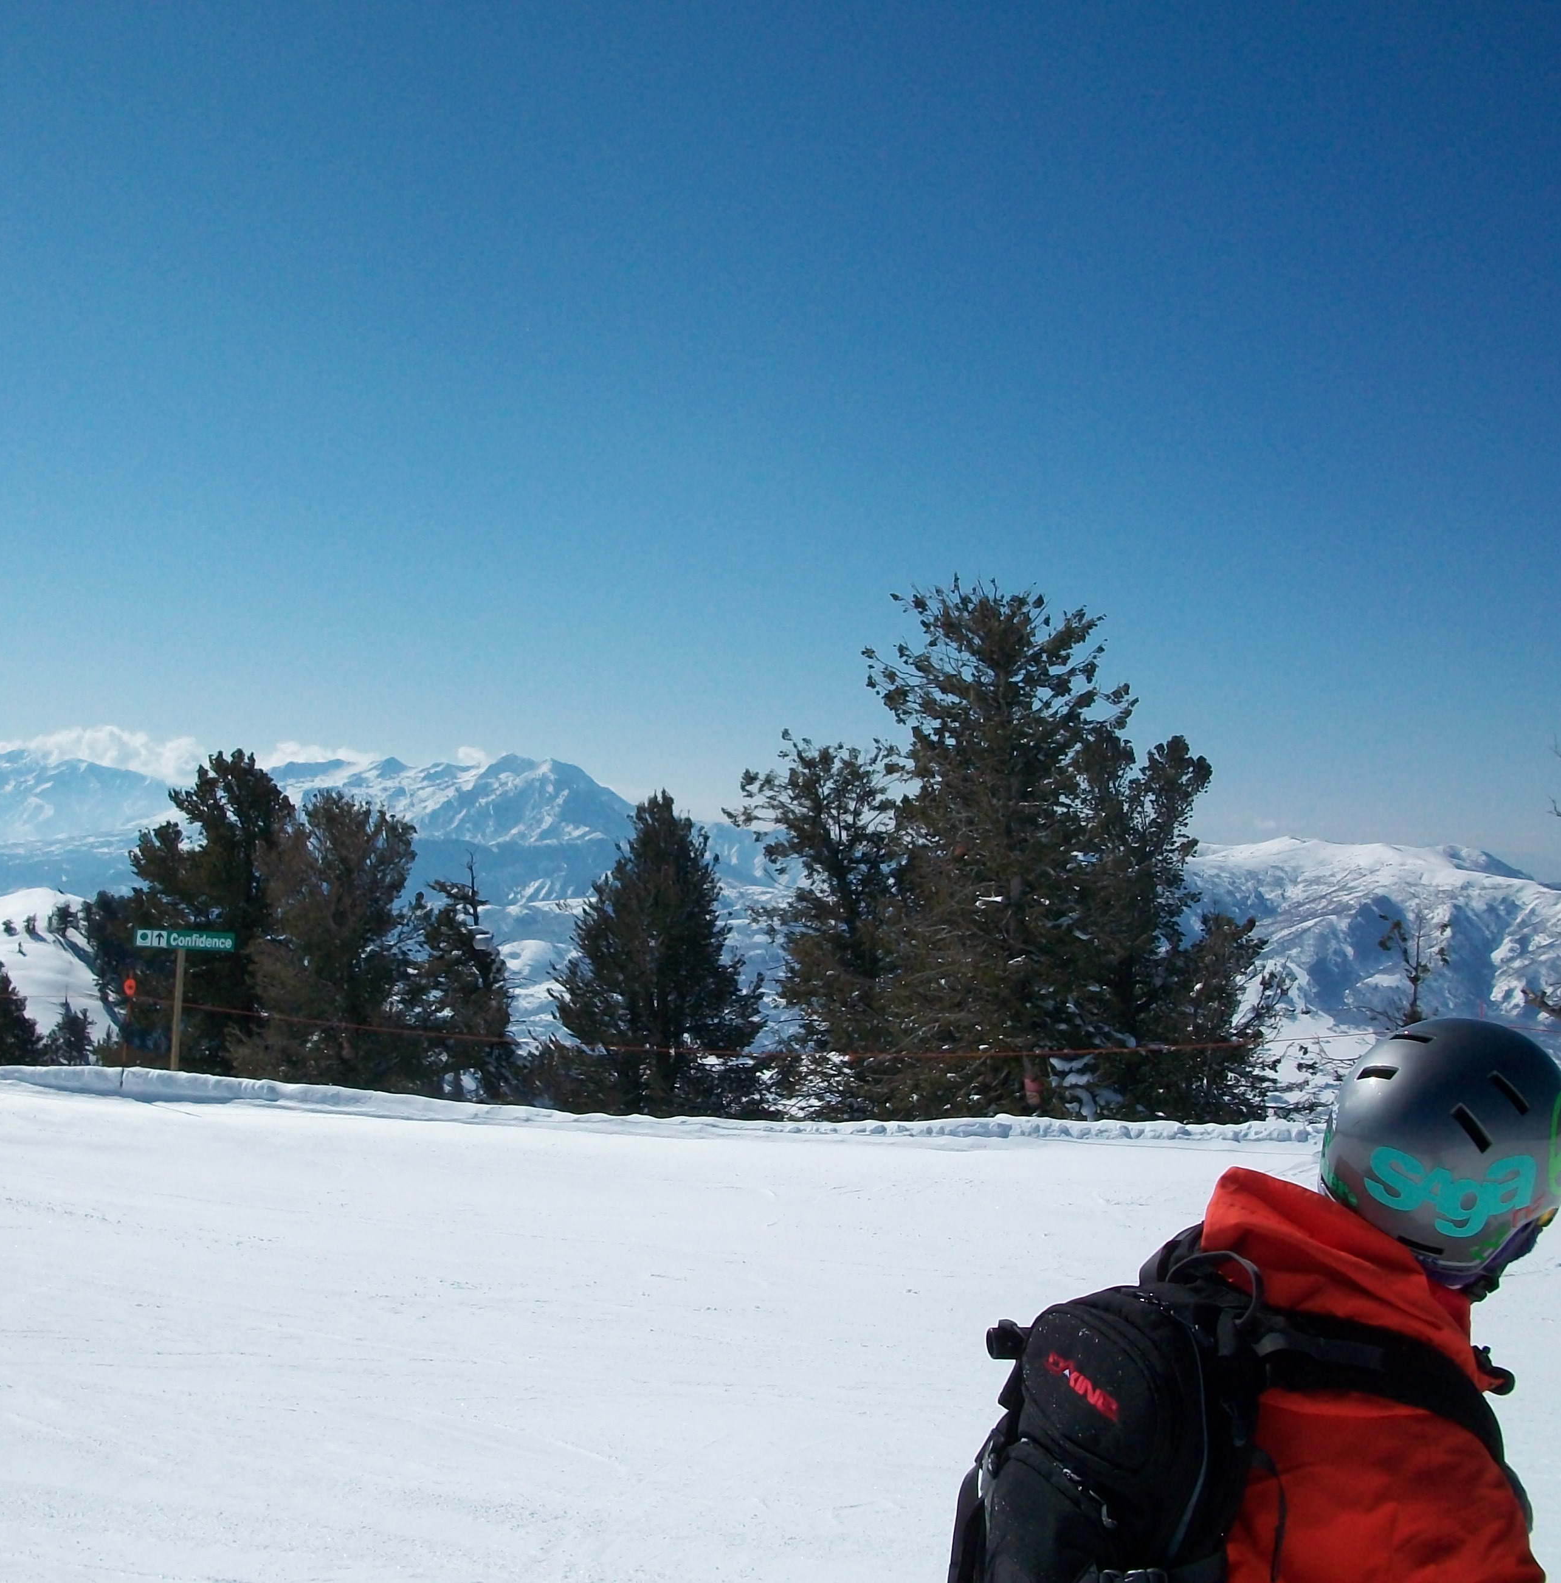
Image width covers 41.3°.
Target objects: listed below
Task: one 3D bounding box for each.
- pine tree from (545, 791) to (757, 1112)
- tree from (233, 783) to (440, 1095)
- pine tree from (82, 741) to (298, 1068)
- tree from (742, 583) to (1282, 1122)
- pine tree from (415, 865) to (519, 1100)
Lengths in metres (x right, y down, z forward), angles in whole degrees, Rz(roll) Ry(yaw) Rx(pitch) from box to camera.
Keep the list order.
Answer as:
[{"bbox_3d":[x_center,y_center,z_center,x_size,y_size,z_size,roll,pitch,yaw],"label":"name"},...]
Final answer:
[{"bbox_3d":[-1.650,2.260,27.500,2.730,4.510,2.590,3,0,0],"label":"pine tree"},{"bbox_3d":[-5.920,2.130,27.500,2.560,4.330,2.430,3,0,0],"label":"tree"},{"bbox_3d":[-8.820,2.050,31.000,2.980,5.300,2.540,3,0,0],"label":"pine tree"},{"bbox_3d":[3.130,0.910,28.000,7.010,7.460,5.260,3,0,0],"label":"tree"},{"bbox_3d":[-4.160,2.650,27.500,1.380,3.350,1.380,3,0,0],"label":"pine tree"}]

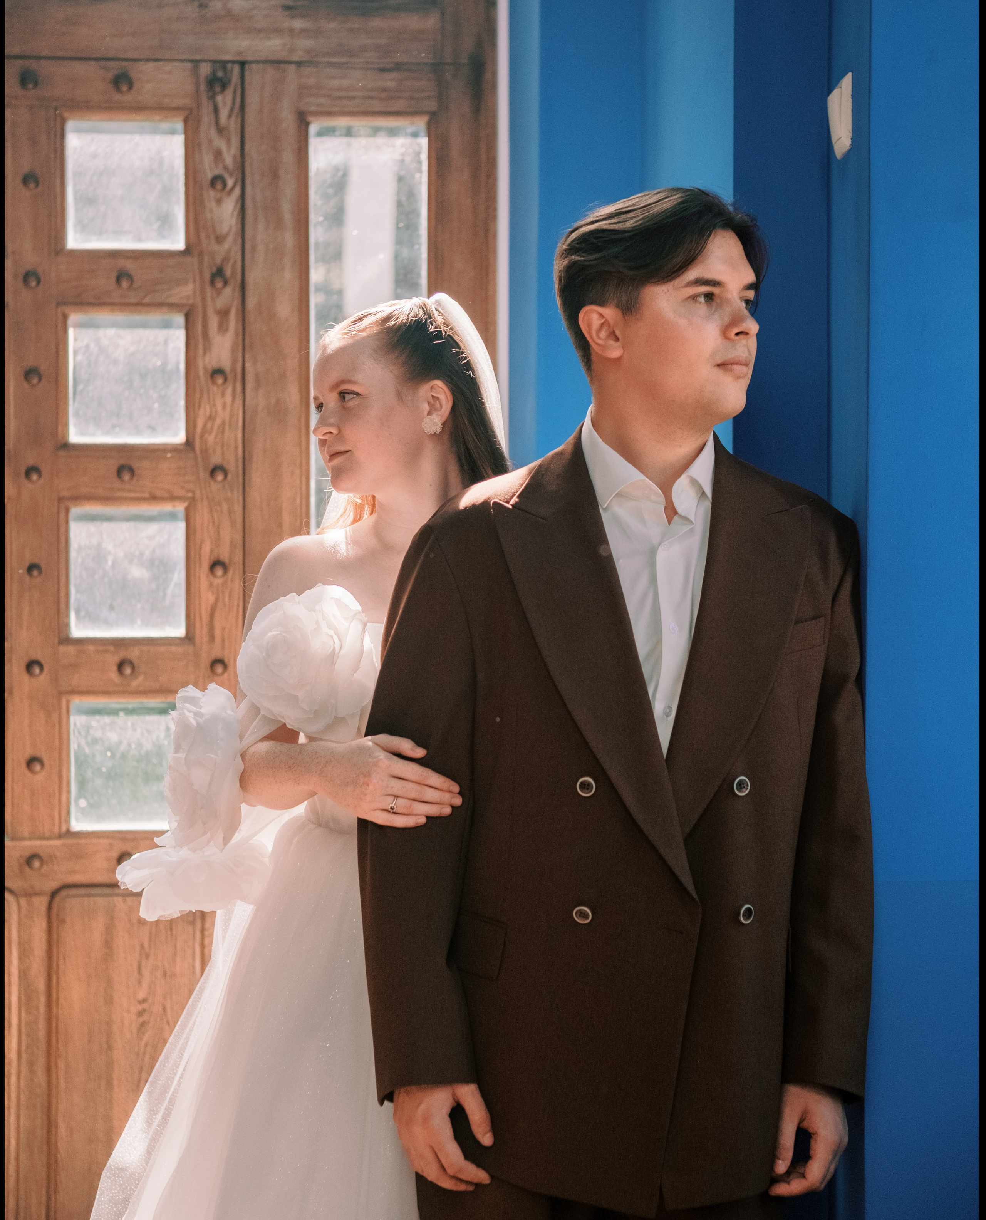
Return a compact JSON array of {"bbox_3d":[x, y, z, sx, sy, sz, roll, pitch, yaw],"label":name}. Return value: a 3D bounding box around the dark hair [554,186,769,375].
[{"bbox_3d":[0.172,-0.339,2.120,0.220,0.195,0.180,1,3,30],"label":"dark hair"}]

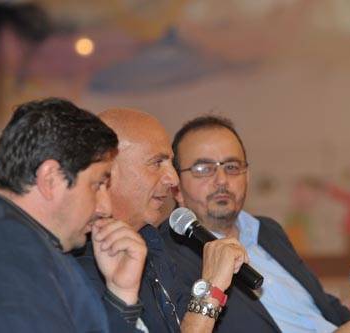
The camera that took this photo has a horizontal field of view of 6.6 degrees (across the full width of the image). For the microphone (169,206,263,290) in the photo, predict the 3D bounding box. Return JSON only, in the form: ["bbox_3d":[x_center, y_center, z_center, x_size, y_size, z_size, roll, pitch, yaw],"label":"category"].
[{"bbox_3d":[0.080,0.159,5.830,0.247,0.052,0.052,40,24,33],"label":"microphone"}]

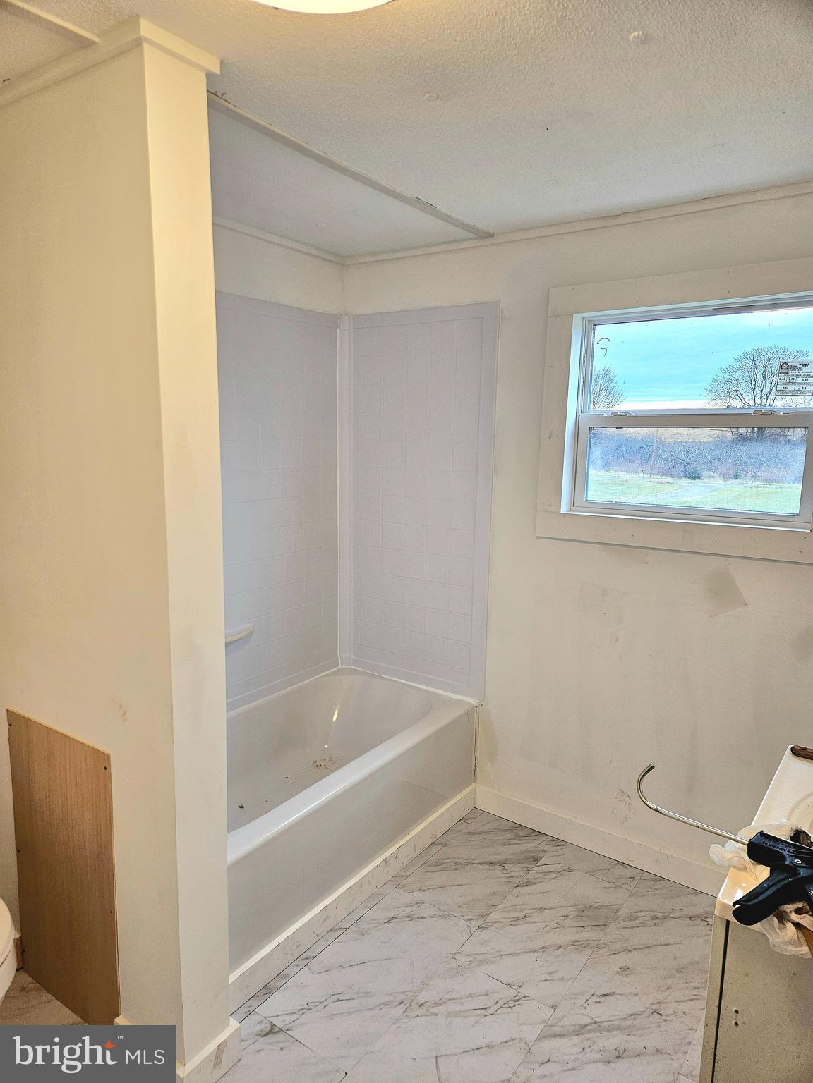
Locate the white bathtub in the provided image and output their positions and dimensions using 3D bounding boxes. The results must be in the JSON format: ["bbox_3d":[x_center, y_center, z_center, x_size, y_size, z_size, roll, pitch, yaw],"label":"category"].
[{"bbox_3d":[-0.401,0.880,2.442,0.678,0.435,1.355,8,11,34],"label":"white bathtub"}]

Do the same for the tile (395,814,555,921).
[{"bbox_3d":[0.262,1.109,2.490,0.305,0.008,0.600,8,11,34],"label":"tile"}]

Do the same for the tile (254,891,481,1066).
[{"bbox_3d":[-0.085,1.183,1.999,0.305,0.008,0.610,8,11,34],"label":"tile"}]

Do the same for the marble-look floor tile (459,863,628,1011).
[{"bbox_3d":[0.432,1.162,2.189,0.305,0.008,0.607,8,11,34],"label":"marble-look floor tile"}]

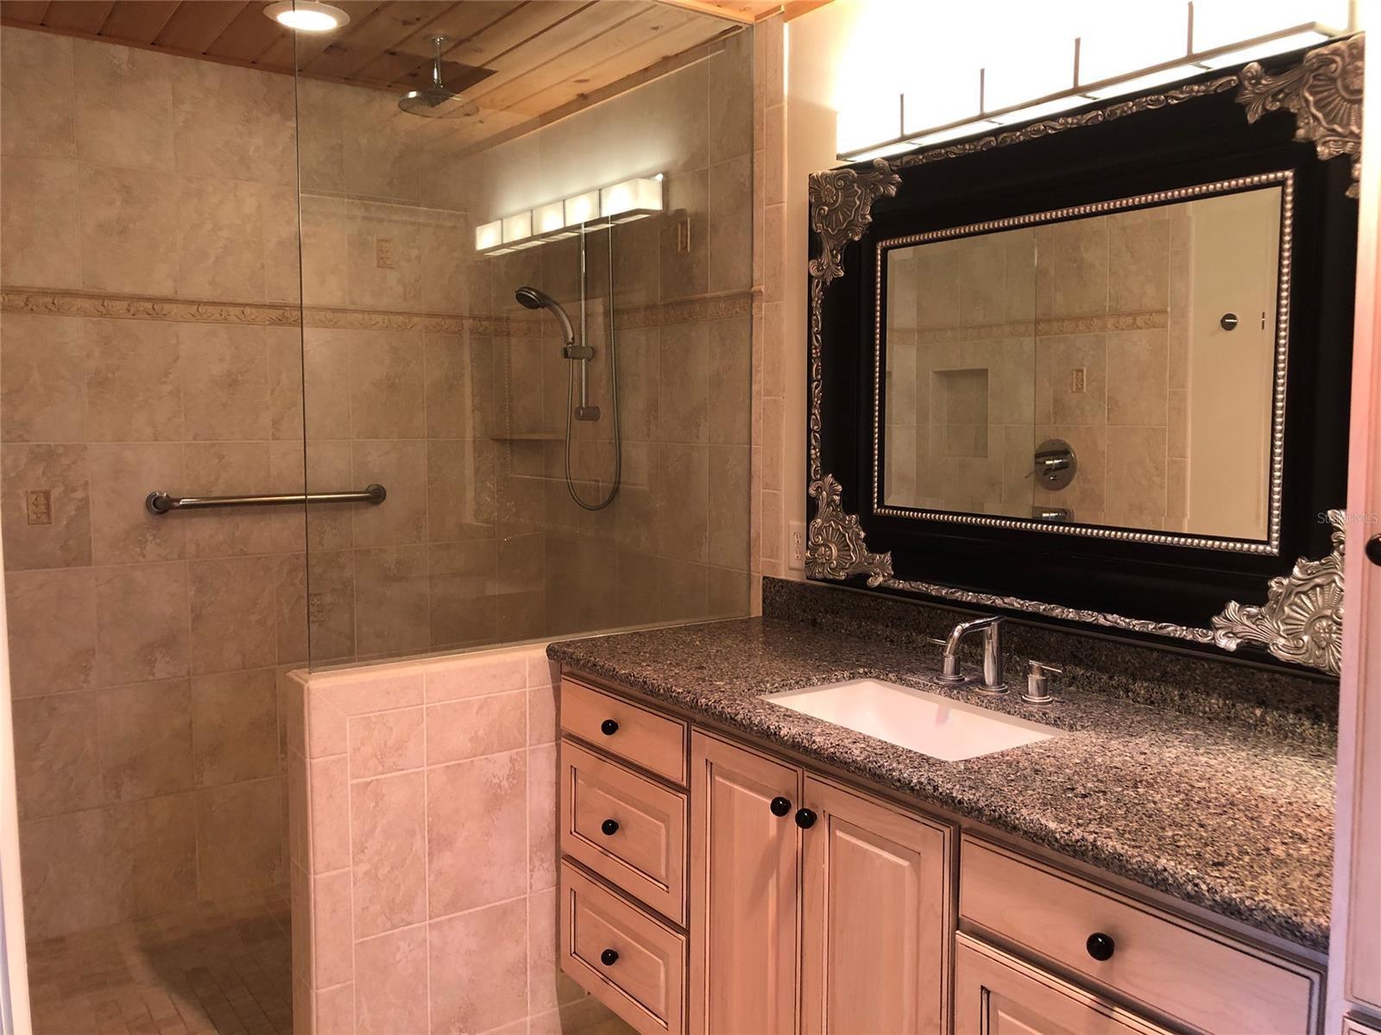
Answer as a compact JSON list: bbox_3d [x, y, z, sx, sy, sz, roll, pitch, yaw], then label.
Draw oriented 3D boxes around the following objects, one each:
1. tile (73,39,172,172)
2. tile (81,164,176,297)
[{"bbox_3d":[-1.581,-1.146,3.109,0.245,0.321,0.010,-3,6,-35],"label":"tile"},{"bbox_3d":[-1.582,-0.811,3.138,0.245,0.345,0.010,-3,6,-35],"label":"tile"}]

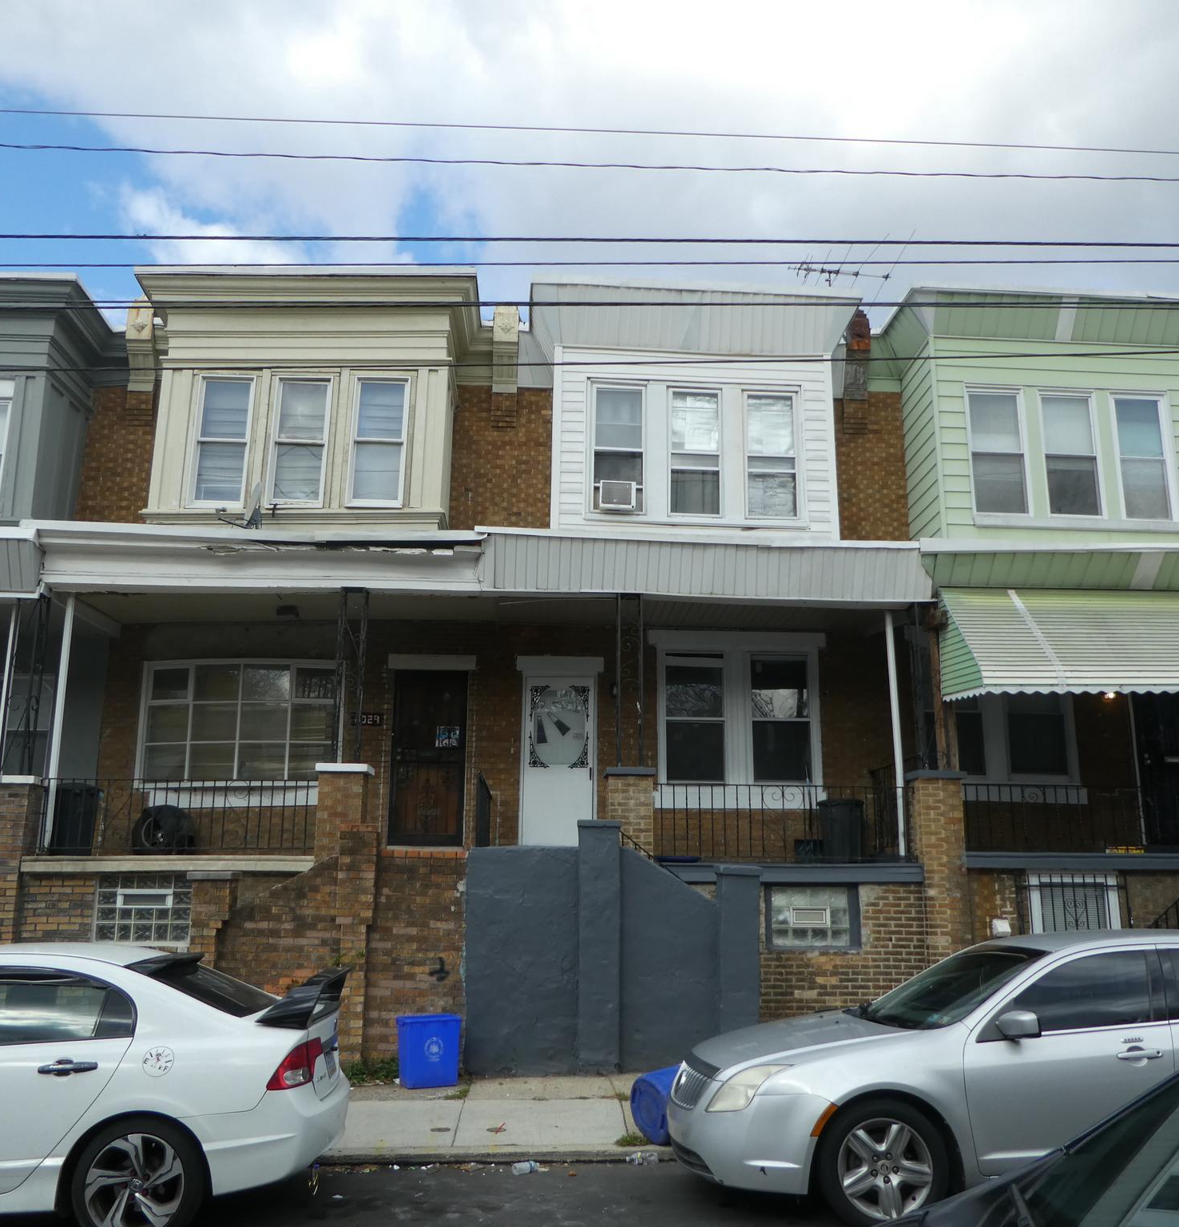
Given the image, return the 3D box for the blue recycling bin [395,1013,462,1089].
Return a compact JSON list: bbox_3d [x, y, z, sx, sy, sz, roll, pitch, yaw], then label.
[{"bbox_3d":[-1.336,3.631,9.421,0.480,0.535,0.360,6,-14,-23],"label":"blue recycling bin"}]

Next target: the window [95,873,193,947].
[{"bbox_3d":[-4.390,2.929,11.179,0.940,0.710,0.120,1,-13,-3],"label":"window"}]

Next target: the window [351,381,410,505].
[{"bbox_3d":[-2.551,-2.083,13.753,0.645,1.630,0.110,1,-13,-2],"label":"window"}]

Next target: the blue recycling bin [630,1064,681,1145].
[{"bbox_3d":[0.640,3.225,7.499,0.600,0.500,0.500,1,-11,-32],"label":"blue recycling bin"}]

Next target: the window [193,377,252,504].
[{"bbox_3d":[-4.178,-1.974,12.941,0.602,1.558,0.120,1,-13,-4],"label":"window"}]

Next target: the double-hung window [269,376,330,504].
[{"bbox_3d":[-3.498,-2.082,13.720,0.650,1.630,0.110,1,-13,-2],"label":"double-hung window"}]

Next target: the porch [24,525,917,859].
[{"bbox_3d":[-1.081,1.048,12.448,9.150,3.450,2.000,1,-13,-3],"label":"porch"}]

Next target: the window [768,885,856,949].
[{"bbox_3d":[2.237,3.033,11.340,0.921,0.630,0.120,1,-13,-4],"label":"window"}]

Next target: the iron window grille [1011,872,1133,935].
[{"bbox_3d":[4.894,3.027,11.505,1.150,0.820,0.120,1,-13,-3],"label":"iron window grille"}]

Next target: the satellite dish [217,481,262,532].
[{"bbox_3d":[-3.806,-1.176,12.351,0.460,0.530,0.460,9,-16,-32],"label":"satellite dish"}]

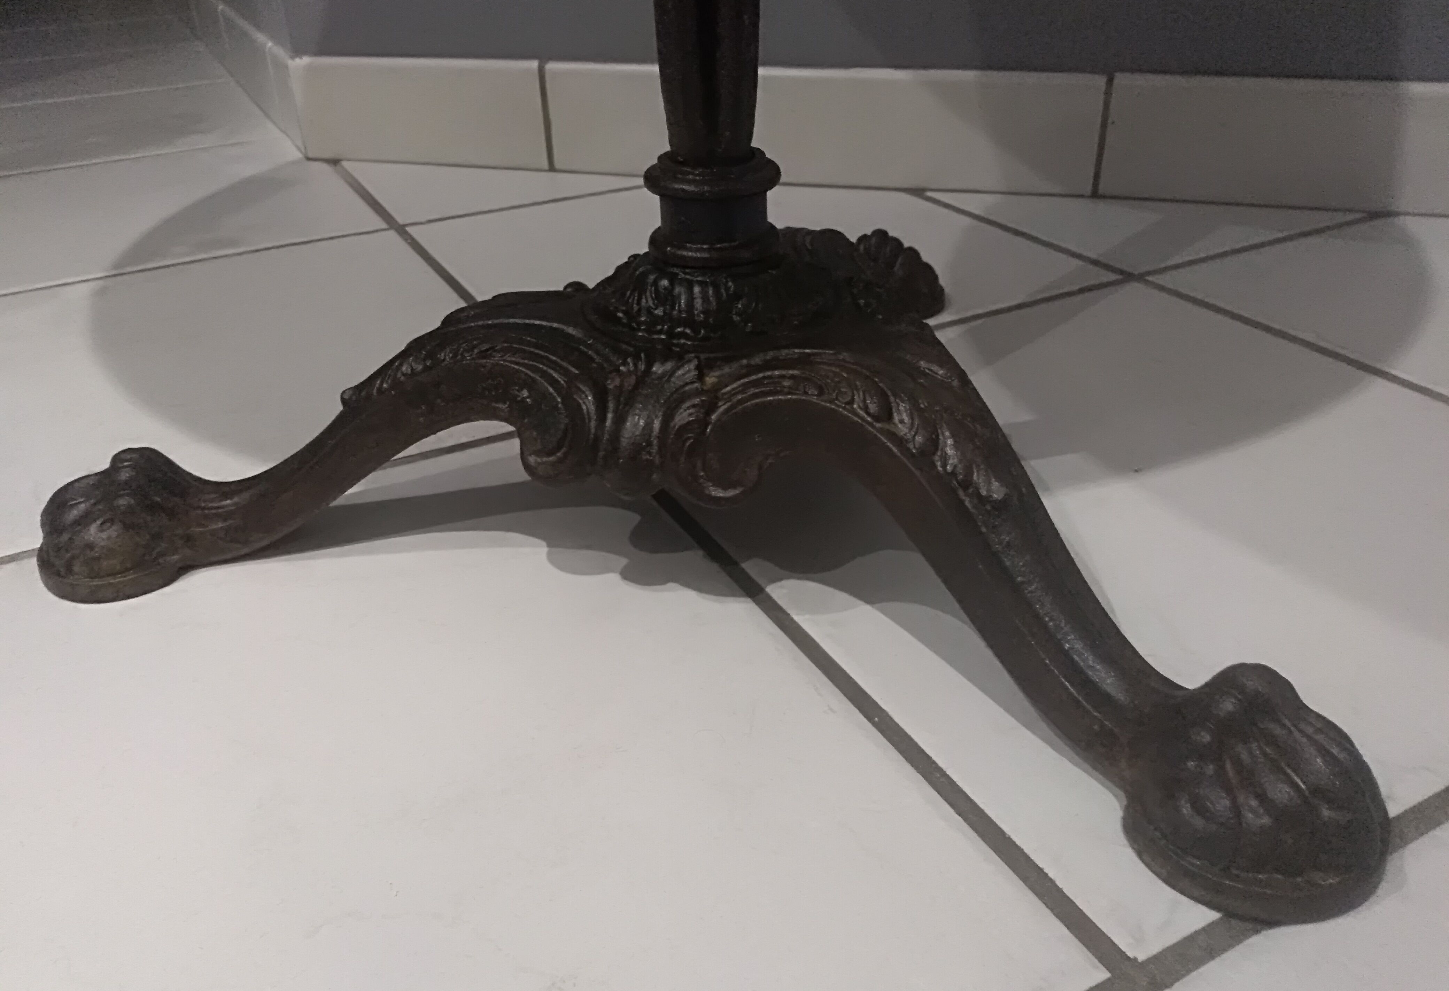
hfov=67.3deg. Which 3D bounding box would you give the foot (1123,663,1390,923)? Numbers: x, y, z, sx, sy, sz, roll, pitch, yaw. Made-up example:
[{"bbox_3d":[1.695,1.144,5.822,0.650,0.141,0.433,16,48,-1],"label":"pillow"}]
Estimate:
[{"bbox_3d":[0.137,0.066,0.278,0.064,0.047,0.068,-24,37,-32],"label":"foot"}]

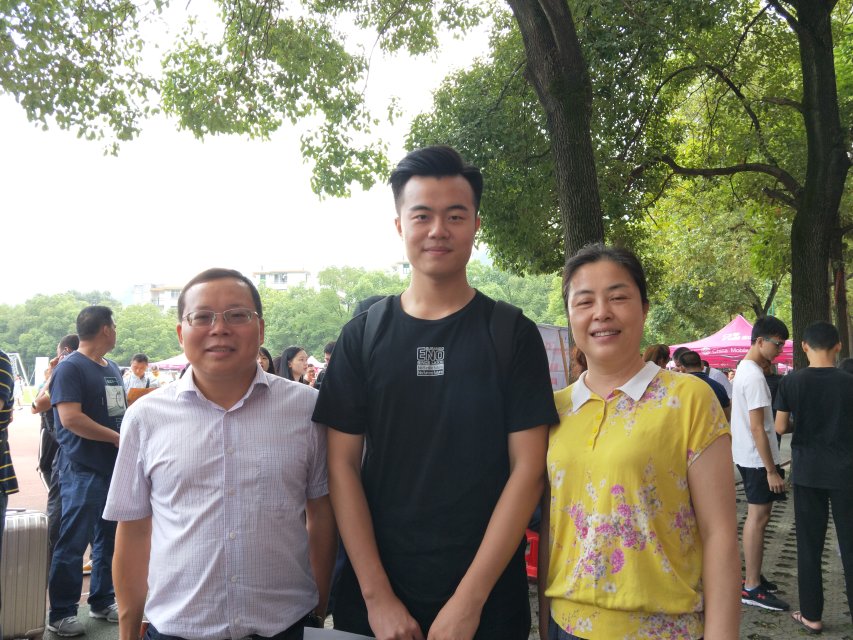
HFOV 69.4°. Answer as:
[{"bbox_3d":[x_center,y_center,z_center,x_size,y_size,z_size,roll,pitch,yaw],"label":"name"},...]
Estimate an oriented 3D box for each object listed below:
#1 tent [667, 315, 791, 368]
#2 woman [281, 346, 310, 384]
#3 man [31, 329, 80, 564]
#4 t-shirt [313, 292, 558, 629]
[{"bbox_3d":[7.225,1.249,14.073,3.100,2.750,3.100,-2,-6,21],"label":"tent"},{"bbox_3d":[-1.019,1.002,4.675,0.320,1.610,0.460,-3,-6,27],"label":"woman"},{"bbox_3d":[-2.696,0.955,4.521,0.420,1.700,0.520,-2,-6,15],"label":"man"},{"bbox_3d":[0.019,0.277,1.270,0.510,0.670,0.280,-1,-5,2],"label":"t-shirt"}]

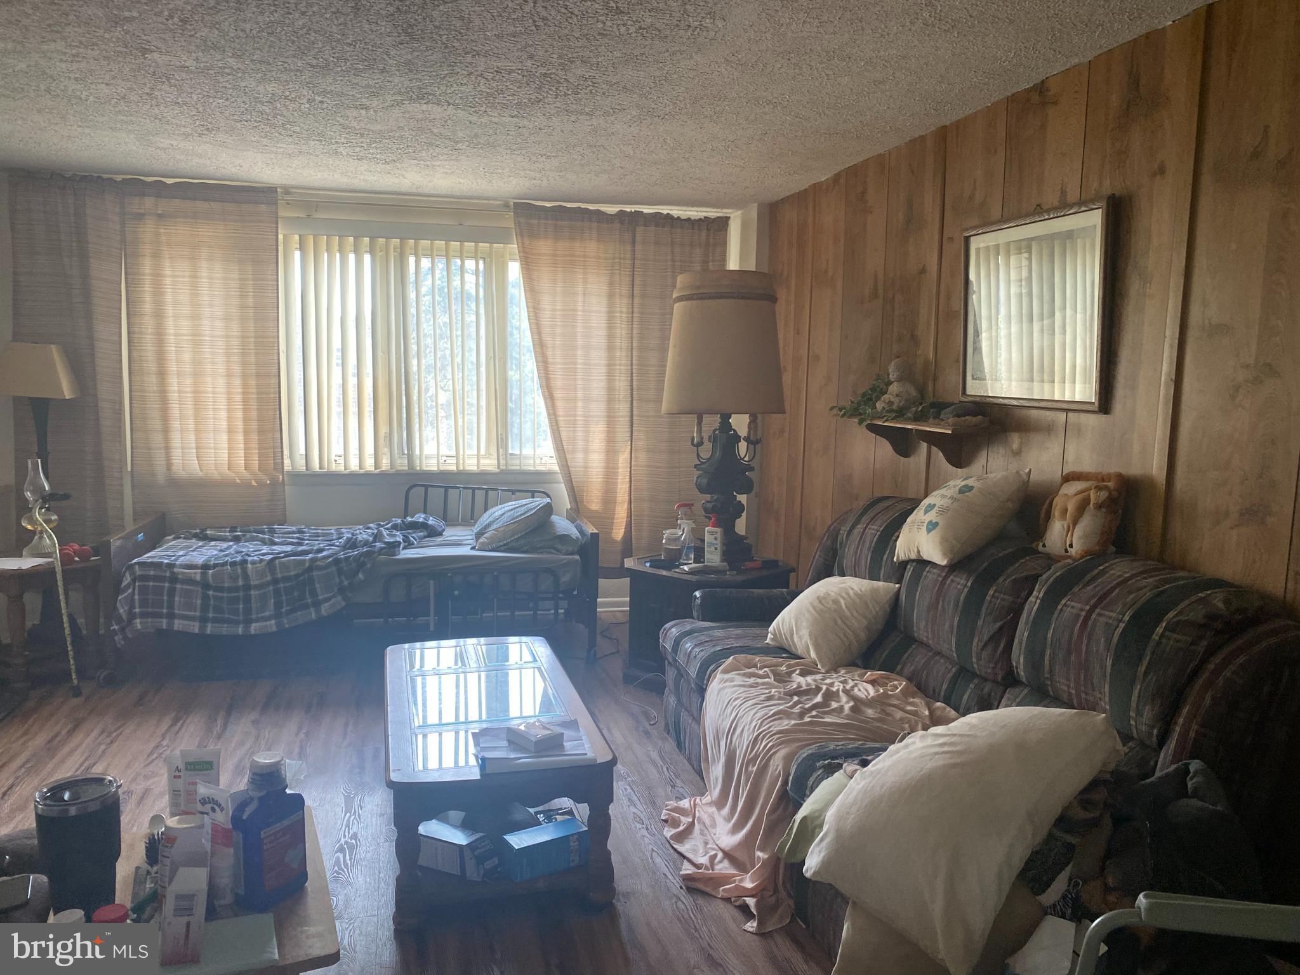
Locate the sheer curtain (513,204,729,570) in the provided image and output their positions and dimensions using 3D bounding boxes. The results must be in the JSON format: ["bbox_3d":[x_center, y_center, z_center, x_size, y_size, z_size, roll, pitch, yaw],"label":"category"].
[{"bbox_3d":[-0.155,-0.541,5.673,1.290,2.090,0.110,-1,7,-13],"label":"sheer curtain"}]

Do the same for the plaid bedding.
[{"bbox_3d":[-1.760,0.407,4.838,1.480,0.460,0.840,-1,7,-14],"label":"plaid bedding"}]

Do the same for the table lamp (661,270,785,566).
[{"bbox_3d":[0.343,-0.318,4.474,0.570,1.300,0.570,1,7,0],"label":"table lamp"}]

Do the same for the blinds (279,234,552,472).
[{"bbox_3d":[-1.255,-0.712,5.359,1.580,1.260,0.100,-1,7,-14],"label":"blinds"}]

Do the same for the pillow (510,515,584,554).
[{"bbox_3d":[-0.621,0.219,5.091,0.460,0.160,0.600,-1,7,-13],"label":"pillow"}]

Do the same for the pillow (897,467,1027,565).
[{"bbox_3d":[1.008,0.101,3.196,0.160,0.390,0.380,41,-4,-15],"label":"pillow"}]

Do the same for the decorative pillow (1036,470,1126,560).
[{"bbox_3d":[1.255,0.082,2.856,0.110,0.250,0.245,15,-4,-42],"label":"decorative pillow"}]

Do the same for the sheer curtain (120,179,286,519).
[{"bbox_3d":[-2.292,-0.529,5.107,0.770,2.040,0.110,-1,7,-14],"label":"sheer curtain"}]

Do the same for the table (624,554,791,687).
[{"bbox_3d":[0.266,0.622,4.522,0.670,0.570,0.670,7,9,41],"label":"table"}]

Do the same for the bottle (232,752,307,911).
[{"bbox_3d":[-0.463,0.412,1.189,0.046,0.176,0.078,5,8,31],"label":"bottle"}]

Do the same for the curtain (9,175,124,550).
[{"bbox_3d":[-2.977,-0.520,5.007,0.550,2.090,0.110,-1,7,-13],"label":"curtain"}]

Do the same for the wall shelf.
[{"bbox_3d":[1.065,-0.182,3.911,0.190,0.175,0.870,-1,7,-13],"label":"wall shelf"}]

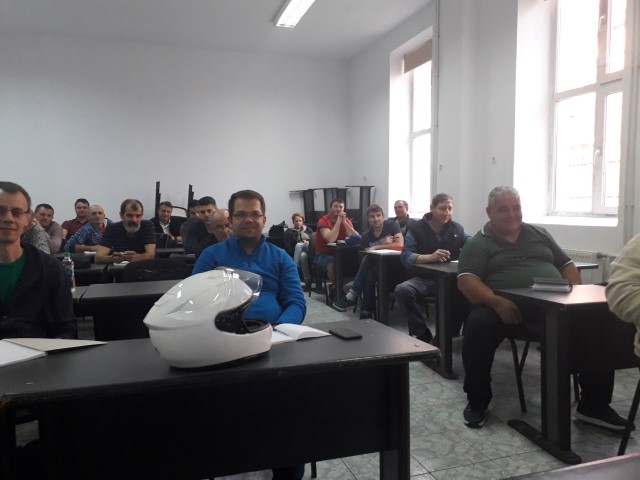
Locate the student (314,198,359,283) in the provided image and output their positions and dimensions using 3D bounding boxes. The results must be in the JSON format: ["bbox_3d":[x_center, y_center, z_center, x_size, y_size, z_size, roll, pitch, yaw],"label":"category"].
[{"bbox_3d":[0.221,0.147,6.467,0.580,1.330,0.800,0,3,-5],"label":"student"}]

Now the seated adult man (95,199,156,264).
[{"bbox_3d":[-1.669,0.293,4.321,0.560,1.280,0.820,-1,3,-21],"label":"seated adult man"}]

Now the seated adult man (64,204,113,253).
[{"bbox_3d":[-2.599,0.236,5.670,0.580,1.260,0.800,-2,3,-23],"label":"seated adult man"}]

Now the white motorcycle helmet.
[{"bbox_3d":[-0.324,0.212,1.468,0.345,0.260,0.250,-1,3,-16],"label":"white motorcycle helmet"}]

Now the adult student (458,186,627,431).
[{"bbox_3d":[1.201,0.353,2.893,0.800,1.290,0.750,0,3,0],"label":"adult student"}]

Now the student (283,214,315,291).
[{"bbox_3d":[-0.334,0.165,7.770,0.500,1.160,0.800,-1,3,-6],"label":"student"}]

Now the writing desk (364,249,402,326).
[{"bbox_3d":[1.188,0.501,5.285,1.250,0.740,0.550,-1,3,-13],"label":"writing desk"}]

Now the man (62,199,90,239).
[{"bbox_3d":[-3.129,0.153,6.617,0.540,1.330,0.800,-2,3,-23],"label":"man"}]

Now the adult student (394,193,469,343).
[{"bbox_3d":[0.901,0.286,4.071,0.600,1.300,0.800,0,3,-3],"label":"adult student"}]

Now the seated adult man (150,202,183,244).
[{"bbox_3d":[-2.119,0.140,6.967,0.520,1.310,0.800,-1,3,-14],"label":"seated adult man"}]

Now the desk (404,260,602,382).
[{"bbox_3d":[1.433,0.573,3.907,1.250,0.740,0.550,-1,3,-13],"label":"desk"}]

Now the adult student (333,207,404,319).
[{"bbox_3d":[0.528,0.230,5.664,0.749,1.251,0.768,-1,3,3],"label":"adult student"}]

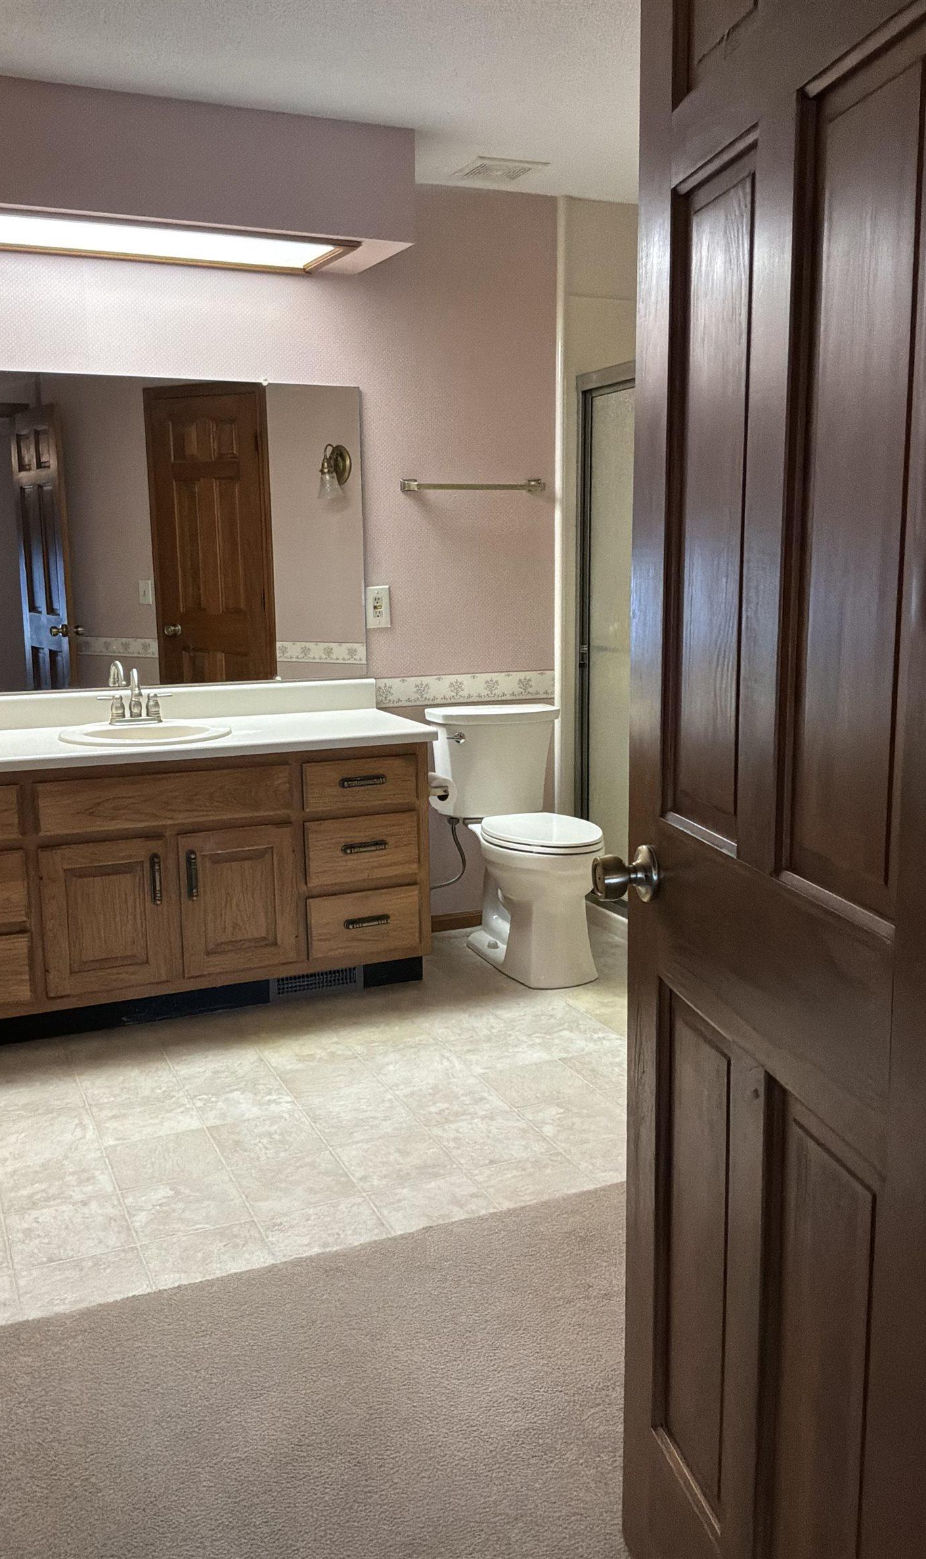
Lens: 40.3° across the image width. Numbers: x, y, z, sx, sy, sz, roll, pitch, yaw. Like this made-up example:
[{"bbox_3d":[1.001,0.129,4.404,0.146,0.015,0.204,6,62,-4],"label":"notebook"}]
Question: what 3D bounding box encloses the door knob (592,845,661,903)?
[{"bbox_3d":[0.182,0.110,1.450,0.063,0.066,0.066,-3,10,-12],"label":"door knob"}]

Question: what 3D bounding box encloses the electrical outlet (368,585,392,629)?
[{"bbox_3d":[-0.274,-0.561,4.112,0.078,0.126,0.010,-5,11,-23],"label":"electrical outlet"}]

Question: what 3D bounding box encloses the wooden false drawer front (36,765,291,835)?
[{"bbox_3d":[-0.794,0.053,3.406,0.680,0.145,0.022,-5,11,-23],"label":"wooden false drawer front"}]

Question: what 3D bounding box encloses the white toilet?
[{"bbox_3d":[0.203,0.194,4.040,0.420,0.785,0.720,-5,11,-23],"label":"white toilet"}]

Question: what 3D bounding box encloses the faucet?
[{"bbox_3d":[-0.957,-0.244,3.717,0.210,0.166,0.160,-5,11,-23],"label":"faucet"}]

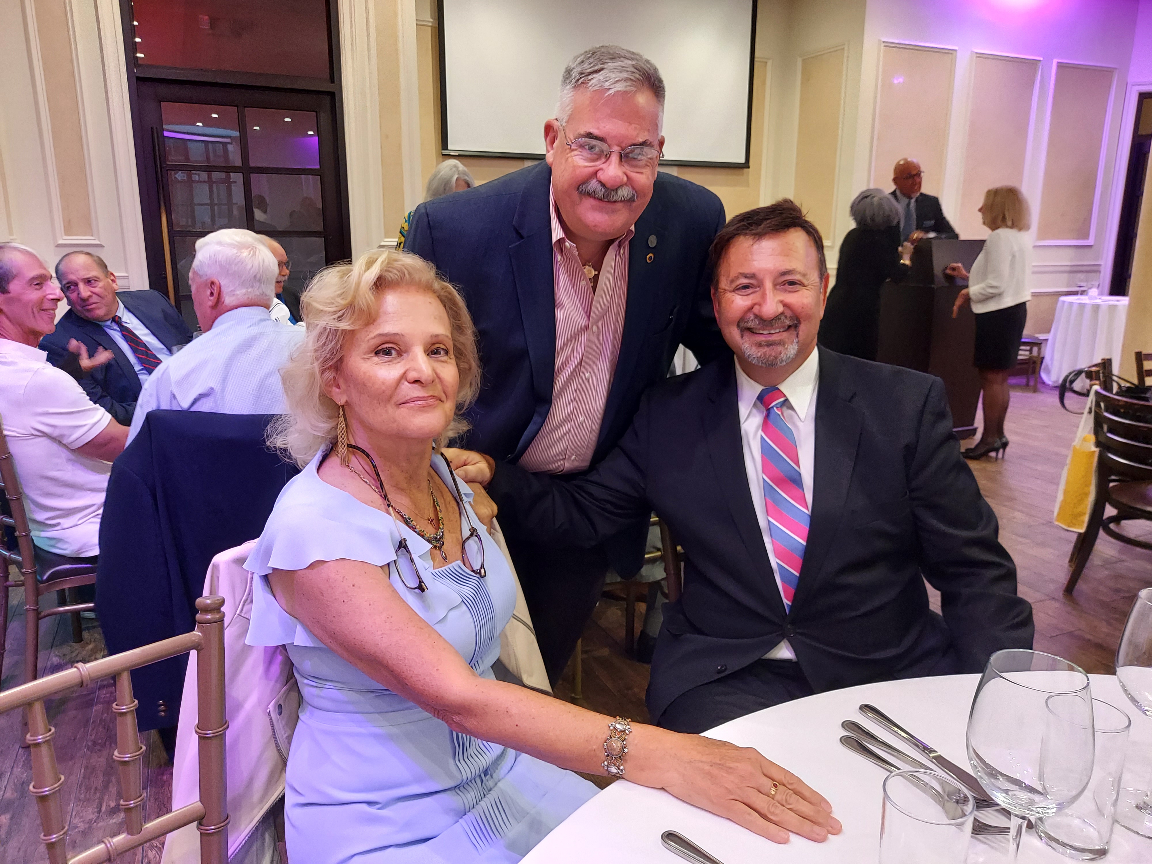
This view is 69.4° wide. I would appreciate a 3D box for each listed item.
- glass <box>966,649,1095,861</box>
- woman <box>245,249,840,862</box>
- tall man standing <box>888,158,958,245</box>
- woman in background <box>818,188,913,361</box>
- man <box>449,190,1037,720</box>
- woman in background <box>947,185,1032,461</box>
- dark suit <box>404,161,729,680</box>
[{"bbox_3d":[0.368,0.297,0.679,0.092,0.218,0.092,0,13,0],"label":"glass"},{"bbox_3d":[-0.112,0.454,0.967,0.520,1.300,0.700,-10,16,-37],"label":"woman"},{"bbox_3d":[2.194,-0.861,5.546,0.520,1.820,0.400,0,13,-3],"label":"tall man standing"},{"bbox_3d":[1.763,-0.637,5.034,0.500,1.610,0.460,10,16,36],"label":"woman in background"},{"bbox_3d":[0.229,0.363,1.233,0.760,1.360,0.760,2,13,8],"label":"man"},{"bbox_3d":[2.513,-0.655,5.060,0.460,1.640,0.450,5,14,19],"label":"woman in background"},{"bbox_3d":[-0.021,0.202,1.637,0.580,1.390,0.600,-1,13,-4],"label":"dark suit"}]

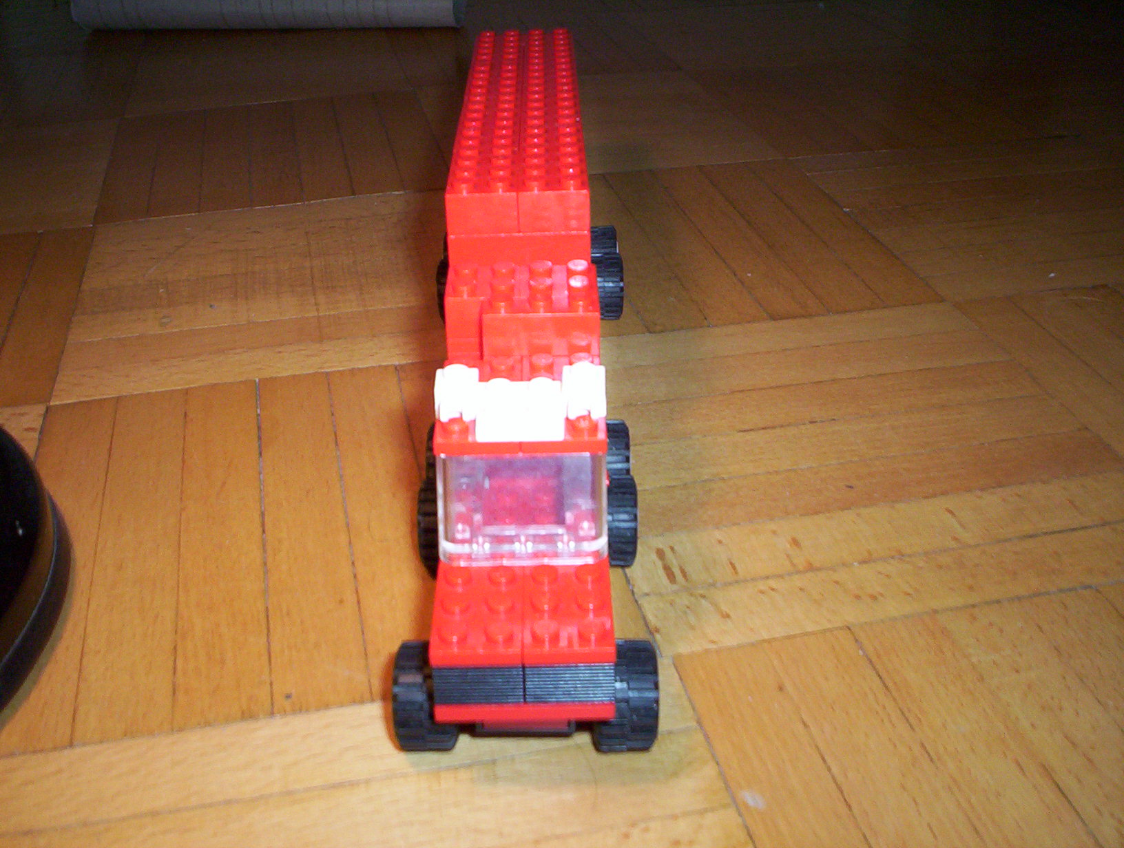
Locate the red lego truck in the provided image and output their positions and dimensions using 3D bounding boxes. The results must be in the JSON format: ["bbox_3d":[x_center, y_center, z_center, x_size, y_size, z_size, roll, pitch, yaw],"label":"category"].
[{"bbox_3d":[-0.009,-0.033,0.320,0.055,0.080,0.259,-2,30,0],"label":"red lego truck"}]

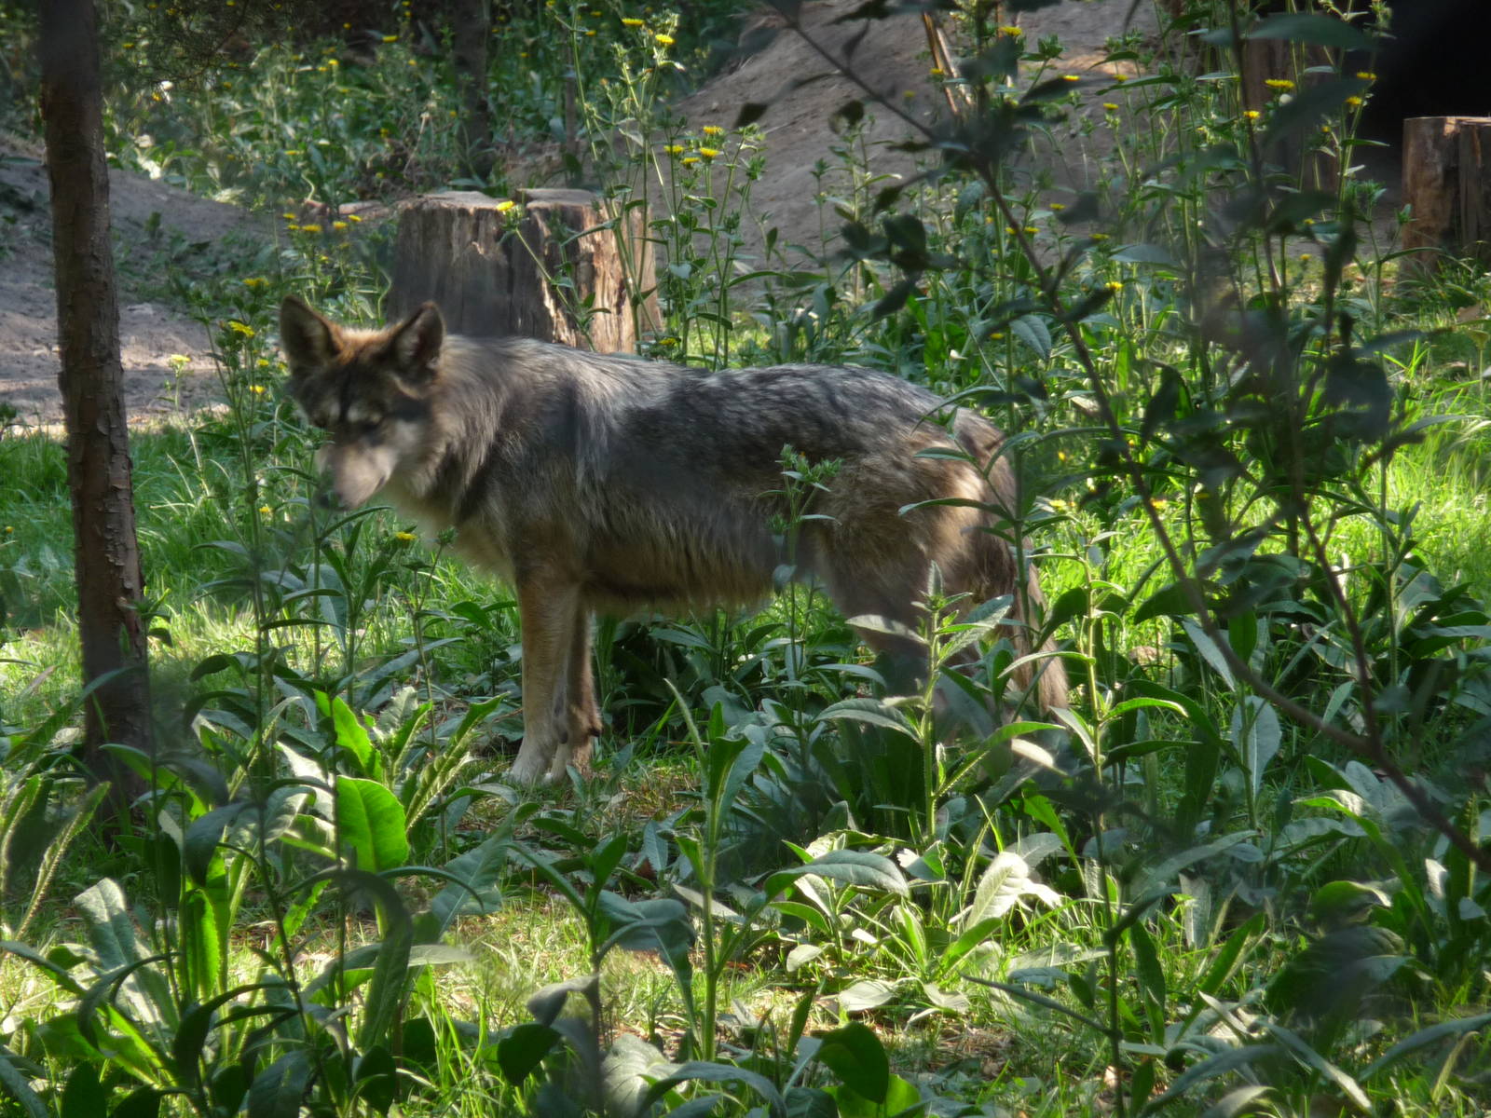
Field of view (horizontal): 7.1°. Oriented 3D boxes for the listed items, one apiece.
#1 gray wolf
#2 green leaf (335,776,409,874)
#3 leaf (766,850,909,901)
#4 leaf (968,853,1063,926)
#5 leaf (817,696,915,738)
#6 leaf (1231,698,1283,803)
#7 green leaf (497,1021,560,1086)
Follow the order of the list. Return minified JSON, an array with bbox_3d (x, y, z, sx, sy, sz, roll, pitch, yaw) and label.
[{"bbox_3d":[-0.117,-0.031,19.500,1.250,0.765,0.360,1,6,7],"label":"gray wolf"},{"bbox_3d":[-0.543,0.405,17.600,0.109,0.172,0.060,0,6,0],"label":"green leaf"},{"bbox_3d":[0.124,0.429,16.400,0.196,0.063,0.070,0,6,0],"label":"leaf"},{"bbox_3d":[0.382,0.472,17.200,0.135,0.102,0.080,0,6,0],"label":"leaf"},{"bbox_3d":[0.182,0.239,18.200,0.151,0.057,0.060,0,6,0],"label":"leaf"},{"bbox_3d":[0.785,0.291,18.500,0.075,0.159,0.050,0,6,0],"label":"leaf"},{"bbox_3d":[-0.274,0.623,15.200,0.079,0.078,0.050,0,6,0],"label":"green leaf"}]

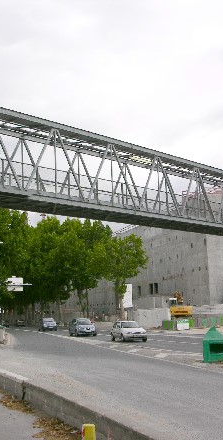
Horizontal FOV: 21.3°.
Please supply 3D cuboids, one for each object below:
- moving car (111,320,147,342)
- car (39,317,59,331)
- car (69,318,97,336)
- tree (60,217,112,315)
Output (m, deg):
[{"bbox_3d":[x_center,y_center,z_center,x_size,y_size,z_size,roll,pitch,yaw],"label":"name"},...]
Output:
[{"bbox_3d":[1.198,7.802,41.708,1.650,1.400,3.850,1,-9,-13],"label":"moving car"},{"bbox_3d":[-8.016,13.300,75.365,1.720,1.600,4.200,1,-9,-13],"label":"car"},{"bbox_3d":[-2.595,9.770,54.016,1.770,1.540,4.300,1,-9,-13],"label":"car"},{"bbox_3d":[-4.162,8.085,95.000,8.500,16.500,8.500,1,-9,-13],"label":"tree"}]

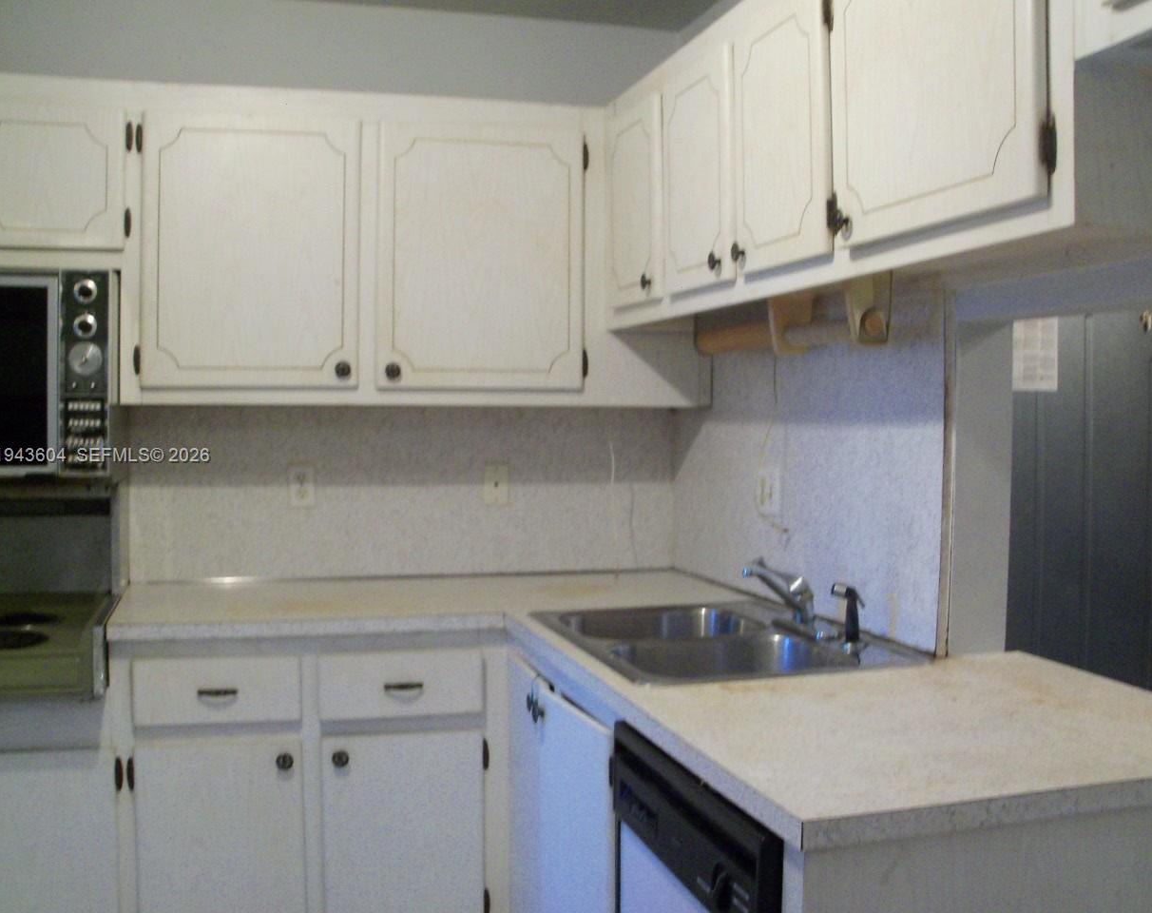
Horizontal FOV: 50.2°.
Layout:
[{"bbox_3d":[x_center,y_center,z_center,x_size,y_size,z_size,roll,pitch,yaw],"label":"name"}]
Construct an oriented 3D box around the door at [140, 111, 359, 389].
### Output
[{"bbox_3d":[-0.764,-0.483,2.908,0.499,0.642,0.027,0,2,-16],"label":"door"}]

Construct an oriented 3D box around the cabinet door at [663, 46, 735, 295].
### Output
[{"bbox_3d":[0.252,-0.566,2.511,0.022,0.449,0.345,-1,2,-16],"label":"cabinet door"}]

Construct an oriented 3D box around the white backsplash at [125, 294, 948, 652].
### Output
[{"bbox_3d":[-0.245,0.018,2.636,1.479,0.651,1.380,0,2,-16],"label":"white backsplash"}]

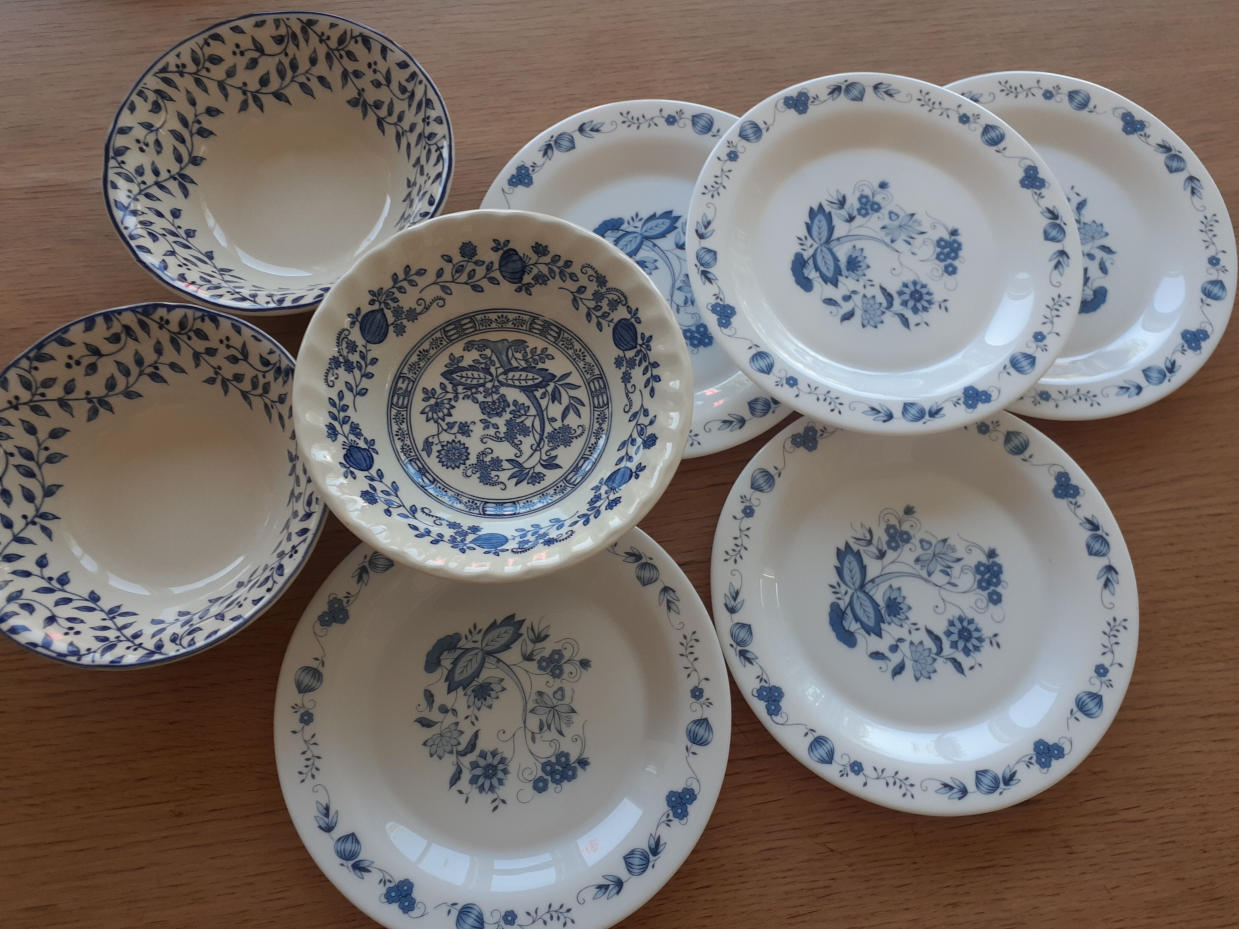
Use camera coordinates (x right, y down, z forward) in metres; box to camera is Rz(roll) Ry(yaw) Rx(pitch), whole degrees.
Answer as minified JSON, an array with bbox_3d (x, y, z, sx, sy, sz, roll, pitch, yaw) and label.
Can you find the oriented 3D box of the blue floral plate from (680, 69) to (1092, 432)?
[{"bbox_3d":[0.127,-0.105,0.473,0.193,0.017,0.193,0,74,-2],"label":"blue floral plate"}]

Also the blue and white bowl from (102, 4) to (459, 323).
[{"bbox_3d":[-0.158,-0.137,0.470,0.159,0.047,0.159,0,74,-2],"label":"blue and white bowl"}]

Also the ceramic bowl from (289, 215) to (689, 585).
[{"bbox_3d":[-0.053,-0.027,0.427,0.167,0.043,0.167,0,73,-3],"label":"ceramic bowl"}]

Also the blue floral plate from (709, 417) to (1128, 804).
[{"bbox_3d":[0.137,0.057,0.440,0.193,0.017,0.193,1,74,-2],"label":"blue floral plate"}]

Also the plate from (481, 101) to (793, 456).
[{"bbox_3d":[0.020,-0.093,0.478,0.193,0.017,0.193,0,74,-2],"label":"plate"}]

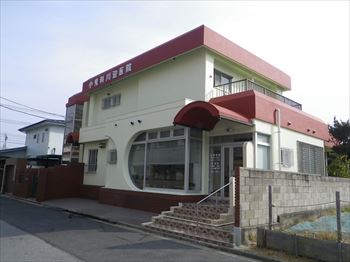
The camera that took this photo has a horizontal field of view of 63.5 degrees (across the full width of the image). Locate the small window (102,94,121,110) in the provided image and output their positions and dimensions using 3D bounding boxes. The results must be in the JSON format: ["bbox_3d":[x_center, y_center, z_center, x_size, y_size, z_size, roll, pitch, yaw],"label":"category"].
[{"bbox_3d":[-4.009,-1.776,17.784,0.120,0.660,2.100,11,-13,-42],"label":"small window"}]

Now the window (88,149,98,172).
[{"bbox_3d":[-5.350,1.957,18.495,0.120,1.440,1.080,11,-13,-42],"label":"window"}]

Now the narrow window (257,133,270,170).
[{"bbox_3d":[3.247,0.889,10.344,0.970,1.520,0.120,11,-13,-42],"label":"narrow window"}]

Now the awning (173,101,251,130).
[{"bbox_3d":[1.394,-0.529,10.417,1.900,0.700,2.140,11,-13,-42],"label":"awning"}]

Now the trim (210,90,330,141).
[{"bbox_3d":[4.728,-0.330,13.443,7.130,1.100,2.280,11,-13,-42],"label":"trim"}]

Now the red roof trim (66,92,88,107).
[{"bbox_3d":[-7.288,-2.268,21.593,0.950,0.850,2.700,11,-13,-42],"label":"red roof trim"}]

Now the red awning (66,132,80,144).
[{"bbox_3d":[-6.772,0.592,19.660,1.000,0.850,1.150,11,-13,-42],"label":"red awning"}]

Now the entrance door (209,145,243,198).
[{"bbox_3d":[1.916,1.528,10.851,0.120,2.090,1.540,11,-13,-42],"label":"entrance door"}]

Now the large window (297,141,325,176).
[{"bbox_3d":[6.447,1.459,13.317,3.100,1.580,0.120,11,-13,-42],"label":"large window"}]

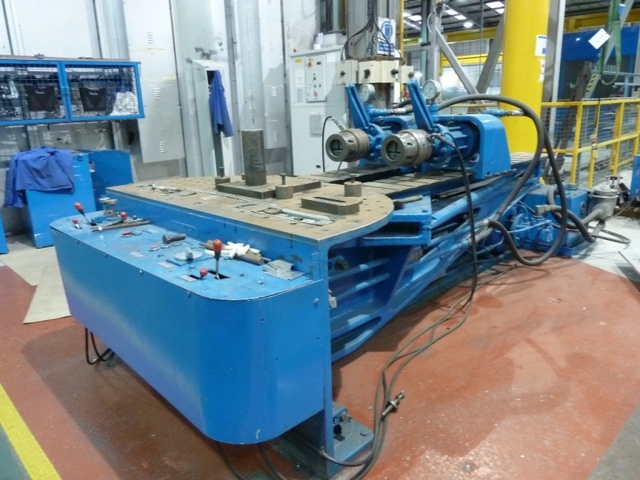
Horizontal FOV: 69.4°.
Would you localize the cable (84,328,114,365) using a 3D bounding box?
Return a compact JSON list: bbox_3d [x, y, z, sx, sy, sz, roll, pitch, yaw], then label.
[{"bbox_3d":[-1.393,0.666,2.920,0.160,0.220,0.140,-14,18,-41],"label":"cable"}]

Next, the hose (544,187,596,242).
[{"bbox_3d":[2.726,-0.261,5.034,0.780,0.640,0.380,-14,18,-41],"label":"hose"}]

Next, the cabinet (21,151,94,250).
[{"bbox_3d":[-3.627,-0.576,6.426,0.800,1.200,0.440,-14,18,-41],"label":"cabinet"}]

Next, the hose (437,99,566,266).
[{"bbox_3d":[1.512,-0.461,3.769,1.150,1.360,0.550,-14,18,-41],"label":"hose"}]

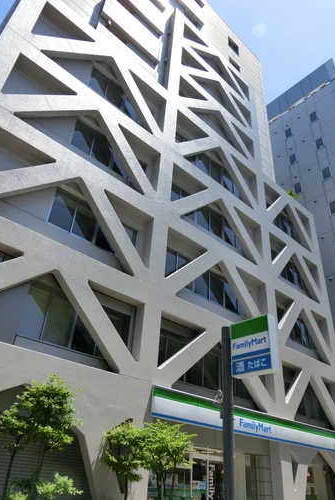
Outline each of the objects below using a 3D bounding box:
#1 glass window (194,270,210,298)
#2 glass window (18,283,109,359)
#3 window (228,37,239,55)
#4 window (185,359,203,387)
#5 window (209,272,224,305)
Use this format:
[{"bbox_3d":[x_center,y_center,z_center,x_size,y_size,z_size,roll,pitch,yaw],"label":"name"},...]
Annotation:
[{"bbox_3d":[1.561,1.399,16.197,1.014,1.487,0.100,28,-38,-32],"label":"glass window"},{"bbox_3d":[-2.954,2.286,11.249,3.200,1.605,0.120,28,-38,-32],"label":"glass window"},{"bbox_3d":[5.438,-16.729,29.741,1.264,1.370,0.120,28,-38,-32],"label":"window"},{"bbox_3d":[1.090,4.461,14.130,0.965,1.576,0.100,28,-38,-32],"label":"window"},{"bbox_3d":[2.310,1.799,16.733,0.995,1.487,0.100,28,-38,-32],"label":"window"}]

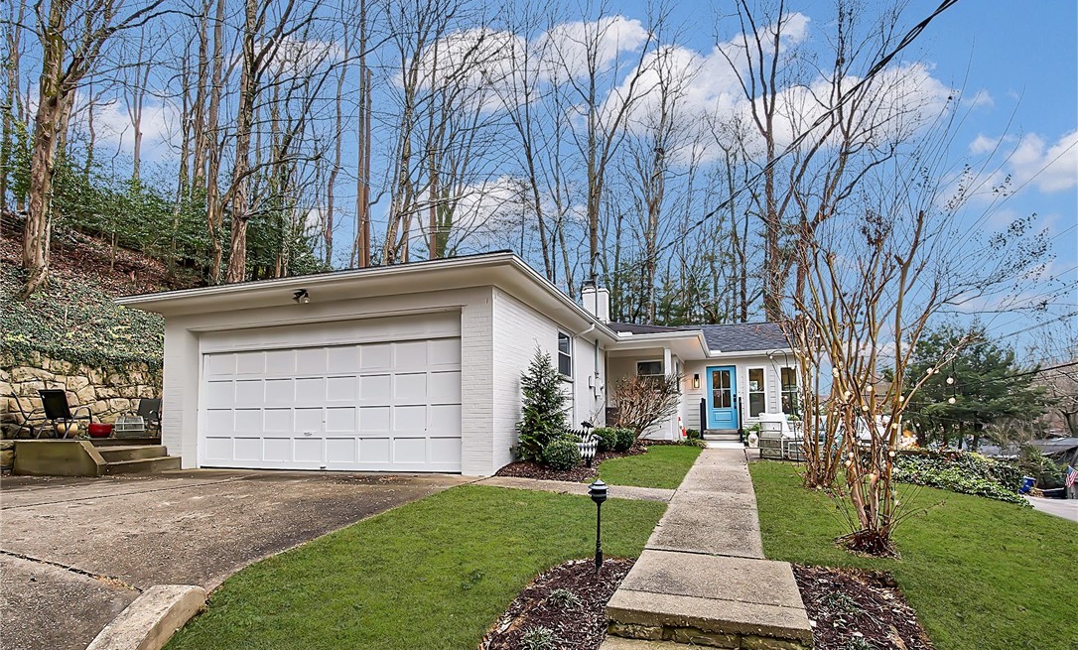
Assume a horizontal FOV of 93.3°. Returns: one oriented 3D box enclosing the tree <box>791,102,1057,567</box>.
[{"bbox_3d":[3.160,-0.040,4.420,1.950,3.780,1.900,-3,-8,18],"label":"tree"}]

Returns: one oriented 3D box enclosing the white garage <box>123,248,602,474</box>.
[{"bbox_3d":[-2.550,1.320,11.000,7.400,3.050,7.300,-3,-8,18],"label":"white garage"}]

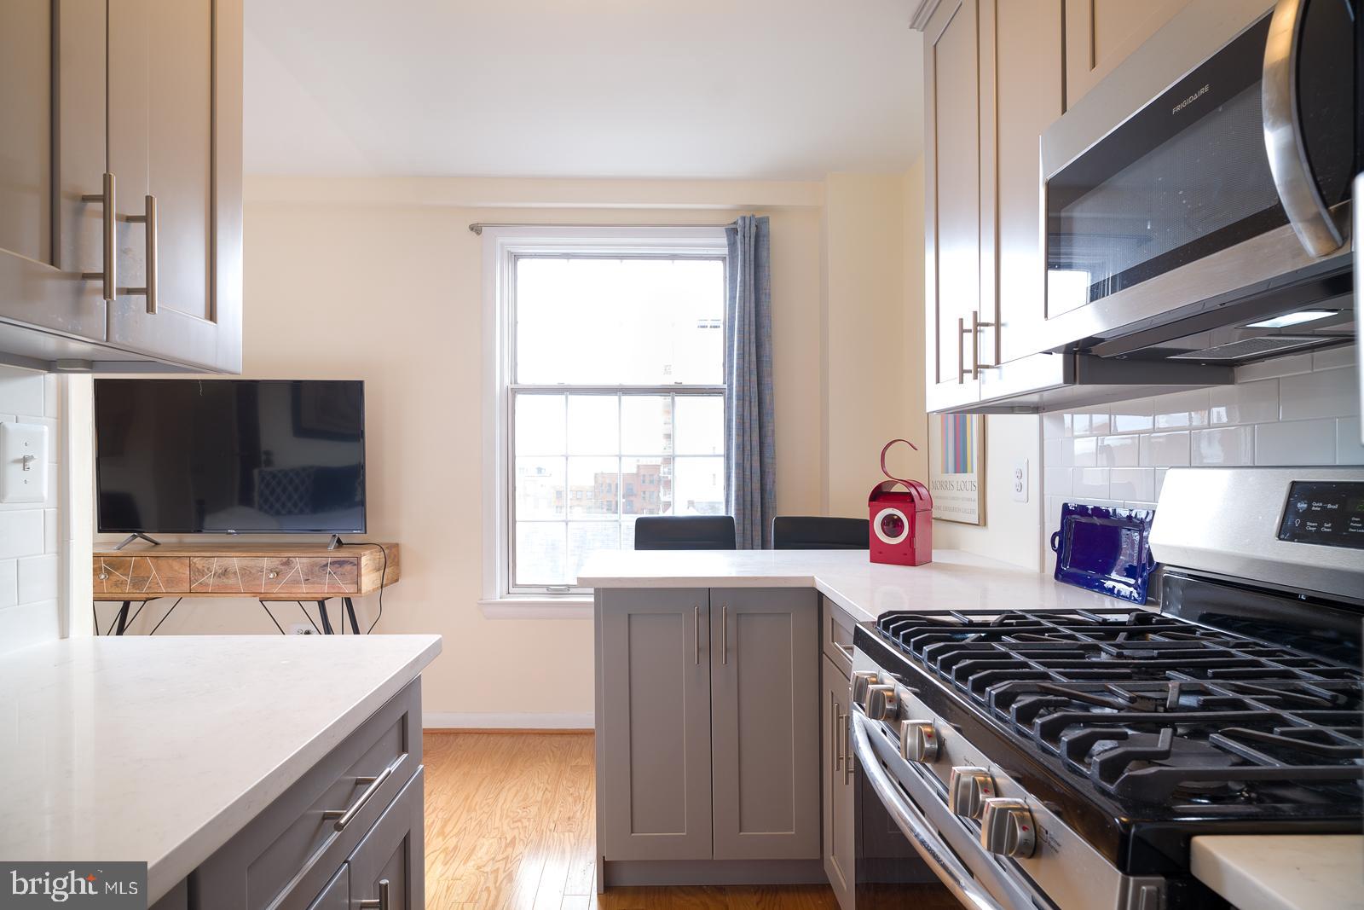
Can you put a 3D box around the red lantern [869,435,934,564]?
[{"bbox_3d":[0.678,0.141,2.110,0.149,0.378,0.127,-1,-1,41],"label":"red lantern"}]

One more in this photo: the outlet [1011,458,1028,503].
[{"bbox_3d":[0.978,0.074,1.980,0.010,0.130,0.085,0,-1,-3],"label":"outlet"}]

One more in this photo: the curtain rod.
[{"bbox_3d":[-0.278,-1.007,3.061,1.318,0.030,0.100,0,-1,-2],"label":"curtain rod"}]

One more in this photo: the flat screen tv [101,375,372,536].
[{"bbox_3d":[-1.876,0.007,2.871,1.102,0.645,0.090,0,-1,-2],"label":"flat screen tv"}]

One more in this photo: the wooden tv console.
[{"bbox_3d":[-1.904,0.812,2.819,1.313,0.846,0.377,0,-1,-2],"label":"wooden tv console"}]

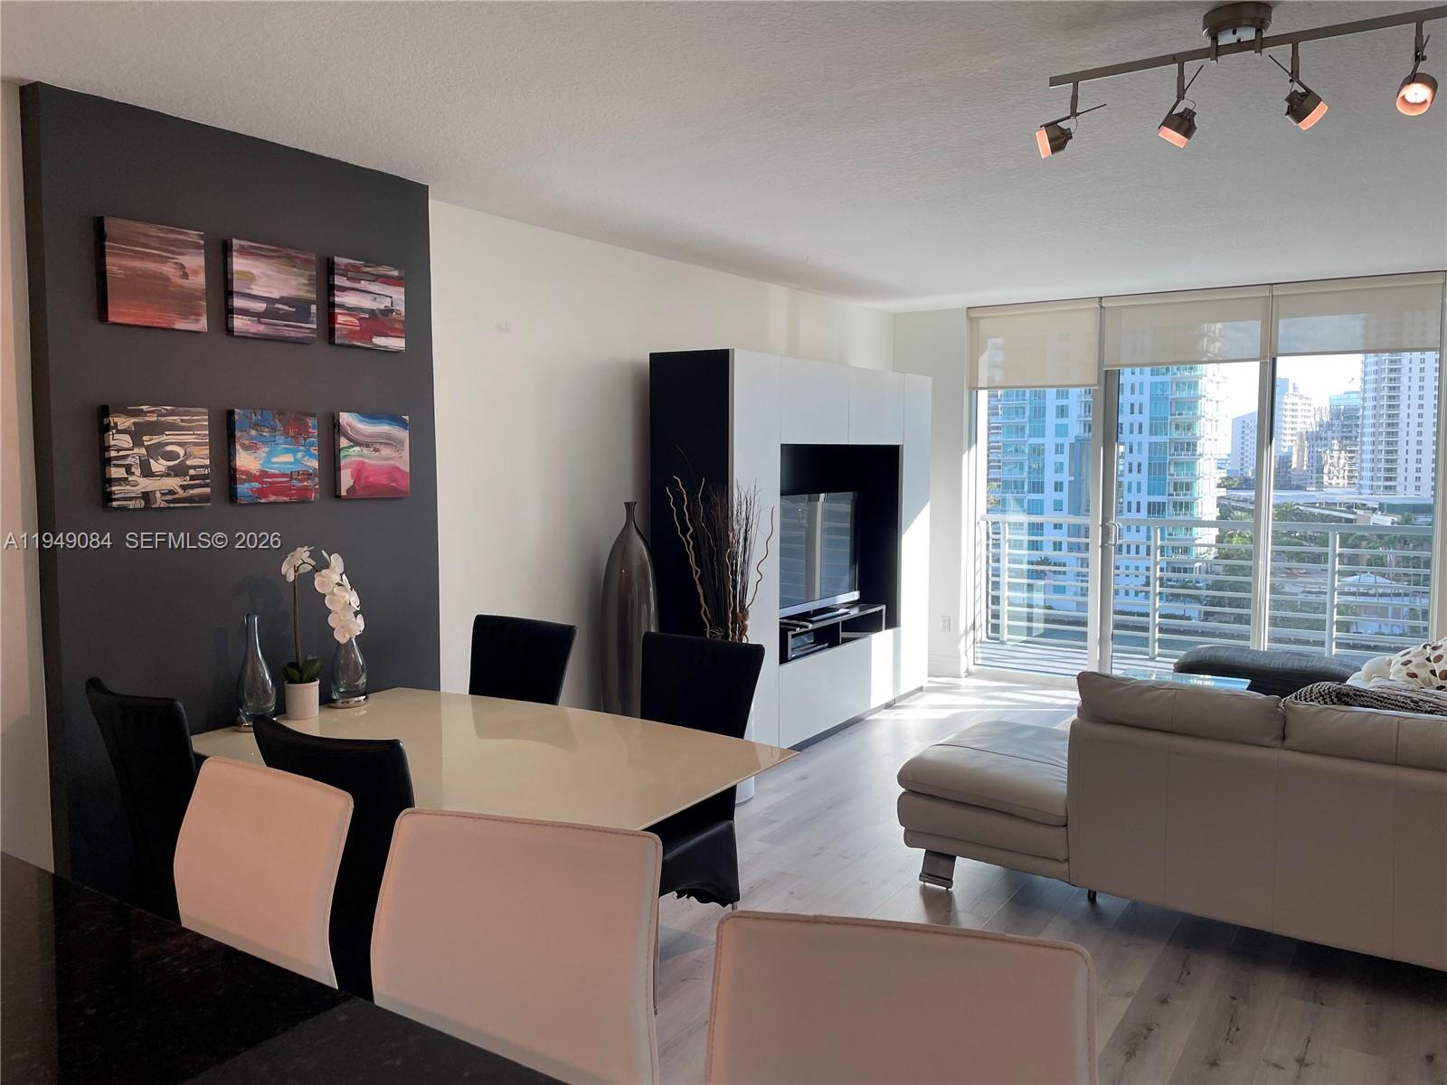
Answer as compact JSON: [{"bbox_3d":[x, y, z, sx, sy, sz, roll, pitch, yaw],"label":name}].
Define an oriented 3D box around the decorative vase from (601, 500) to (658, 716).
[{"bbox_3d":[-0.442,0.491,5.225,0.270,1.358,0.270,0,5,0],"label":"decorative vase"}]

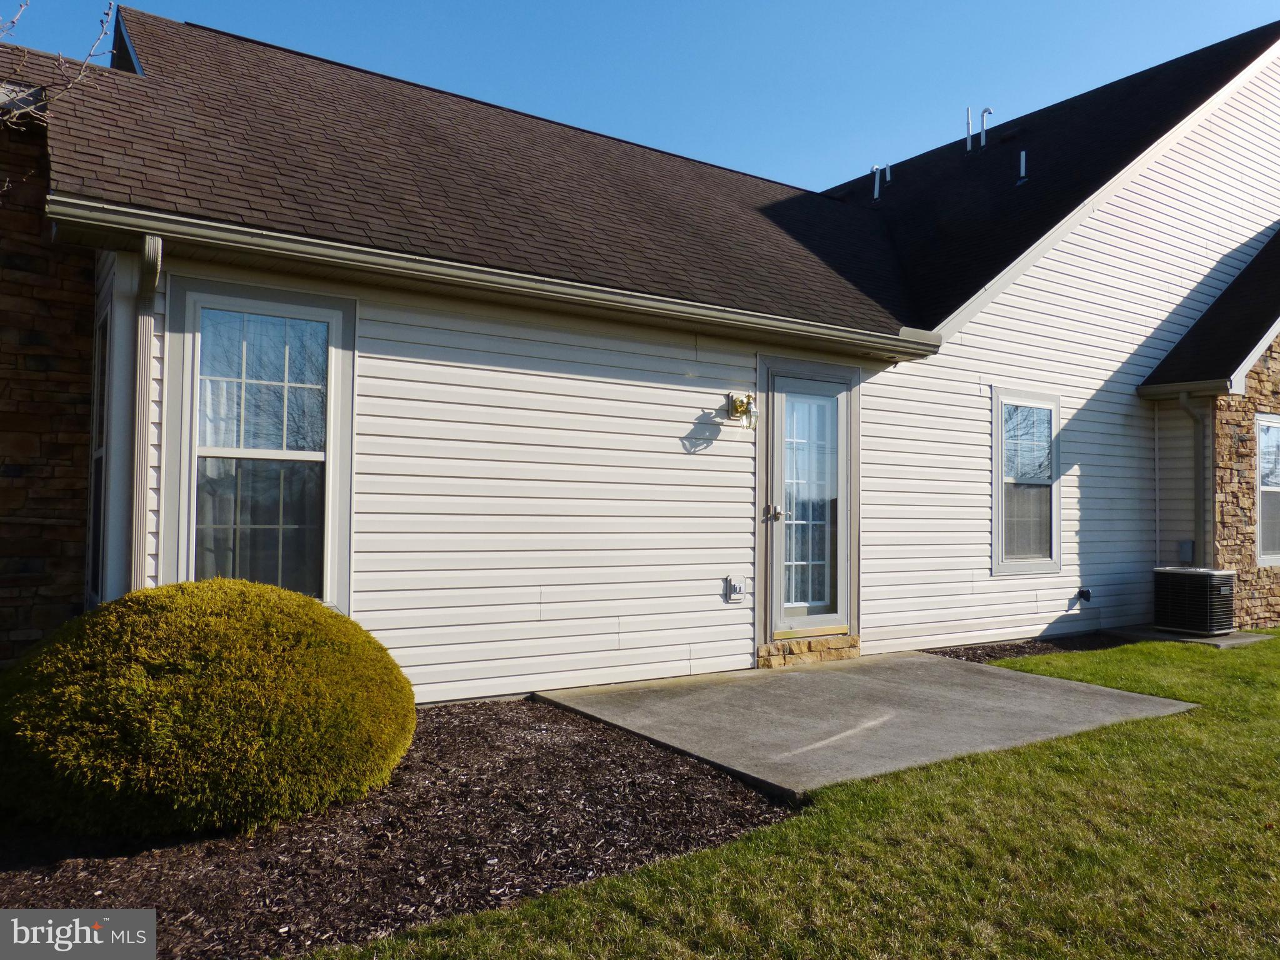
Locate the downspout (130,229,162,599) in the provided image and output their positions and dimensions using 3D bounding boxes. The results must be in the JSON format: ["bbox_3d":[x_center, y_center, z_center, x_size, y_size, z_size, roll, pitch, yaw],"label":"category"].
[{"bbox_3d":[-2.466,0.043,4.586,0.073,2.430,0.330,2,-2,-33],"label":"downspout"}]

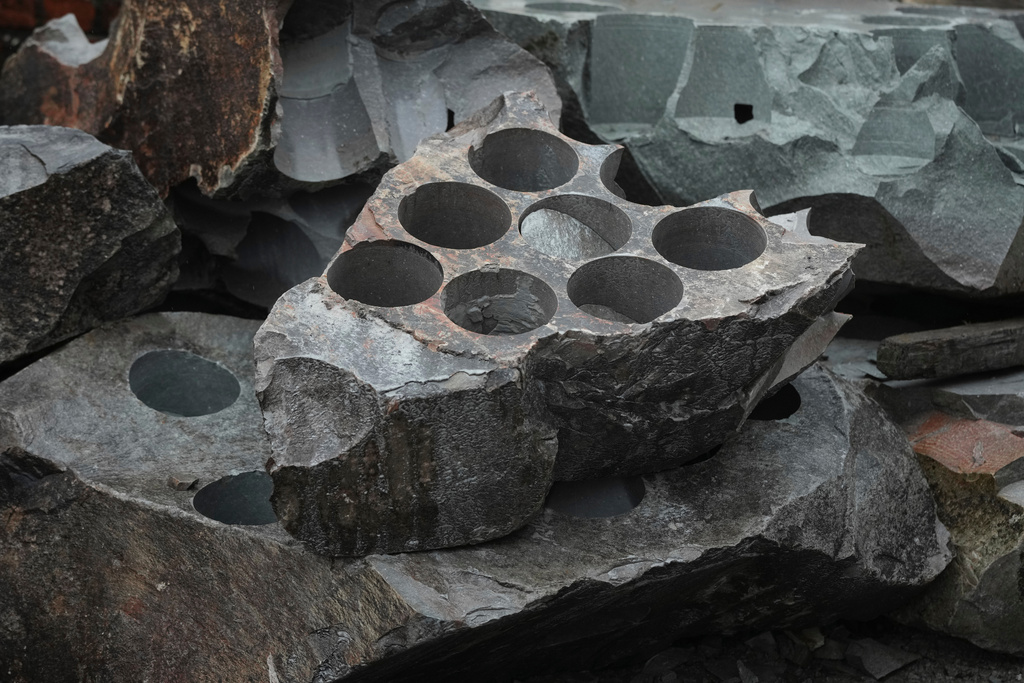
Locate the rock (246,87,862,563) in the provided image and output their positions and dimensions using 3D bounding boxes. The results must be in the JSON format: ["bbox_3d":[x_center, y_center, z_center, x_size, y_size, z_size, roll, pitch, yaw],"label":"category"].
[{"bbox_3d":[0.032,-0.033,3.823,0.612,0.195,0.485,-9,38,-12],"label":"rock"}]

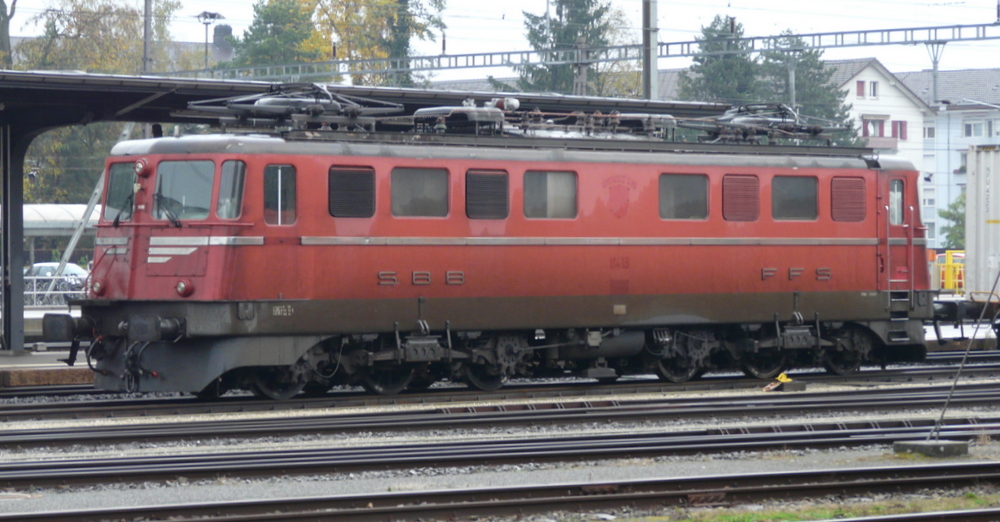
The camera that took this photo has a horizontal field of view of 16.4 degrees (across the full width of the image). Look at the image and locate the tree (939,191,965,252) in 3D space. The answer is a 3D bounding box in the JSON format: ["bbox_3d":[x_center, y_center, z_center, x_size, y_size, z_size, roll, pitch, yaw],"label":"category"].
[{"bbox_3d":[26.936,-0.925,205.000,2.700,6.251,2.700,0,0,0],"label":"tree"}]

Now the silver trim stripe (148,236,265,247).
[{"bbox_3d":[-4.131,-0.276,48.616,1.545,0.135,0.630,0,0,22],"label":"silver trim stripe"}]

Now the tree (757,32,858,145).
[{"bbox_3d":[17.798,-5.549,200.000,6.400,15.498,6.400,0,0,0],"label":"tree"}]

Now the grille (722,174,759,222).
[{"bbox_3d":[3.905,-1.023,56.355,0.060,0.764,0.929,0,0,44],"label":"grille"}]

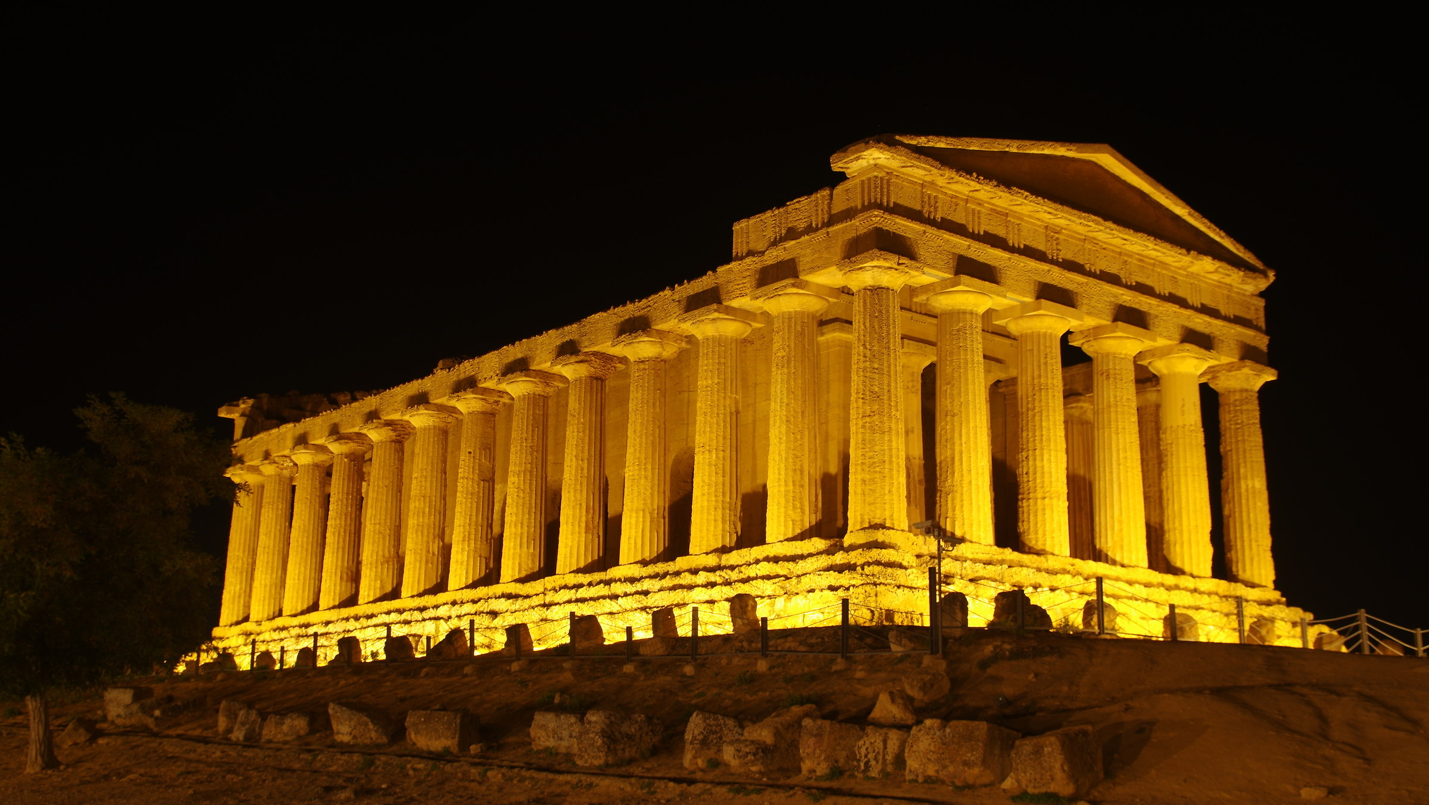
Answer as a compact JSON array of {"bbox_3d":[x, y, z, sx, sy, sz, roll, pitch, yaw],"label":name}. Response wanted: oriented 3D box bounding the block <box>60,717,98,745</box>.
[{"bbox_3d":[-14.906,7.717,36.300,0.664,0.632,0.498,0,-13,3],"label":"block"}]

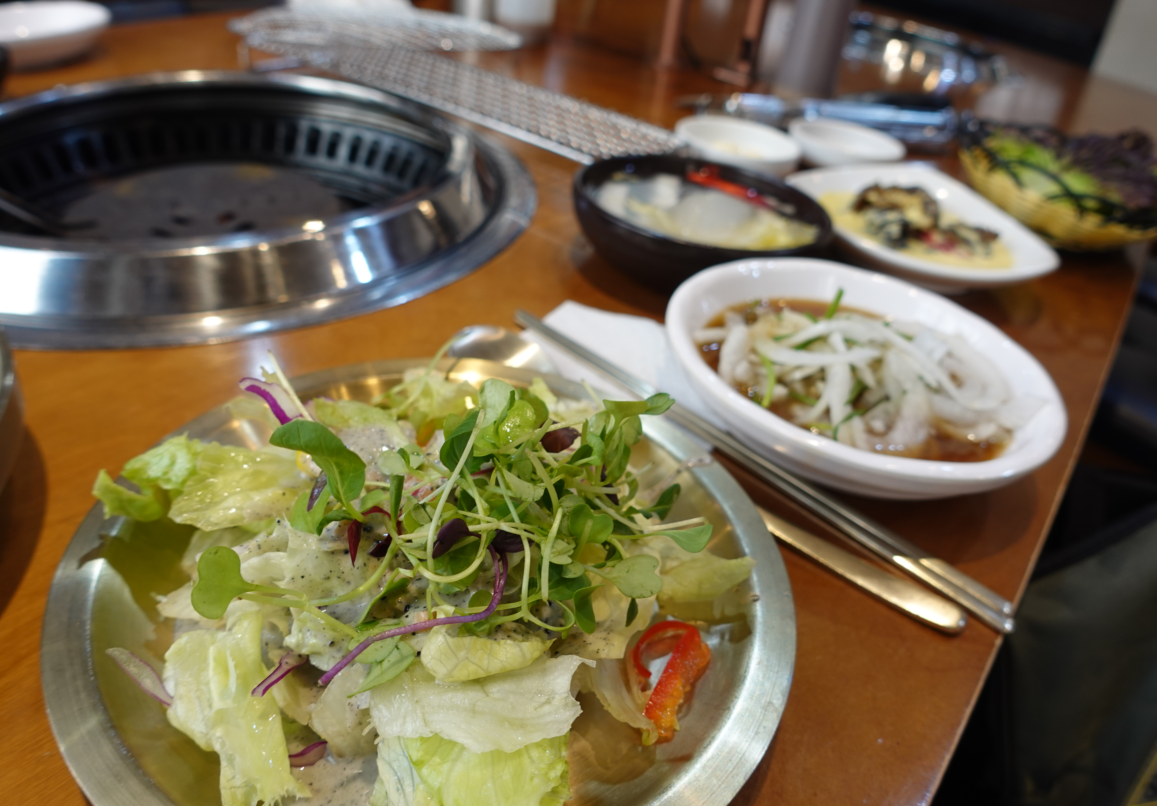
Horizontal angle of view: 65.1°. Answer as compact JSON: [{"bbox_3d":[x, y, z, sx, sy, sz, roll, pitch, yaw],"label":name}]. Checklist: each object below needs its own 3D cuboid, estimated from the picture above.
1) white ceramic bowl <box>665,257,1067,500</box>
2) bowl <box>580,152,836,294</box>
[{"bbox_3d":[0.105,-0.007,0.353,0.143,0.037,0.151,-17,43,-32],"label":"white ceramic bowl"},{"bbox_3d":[0.057,-0.083,0.445,0.122,0.041,0.118,6,36,-4],"label":"bowl"}]

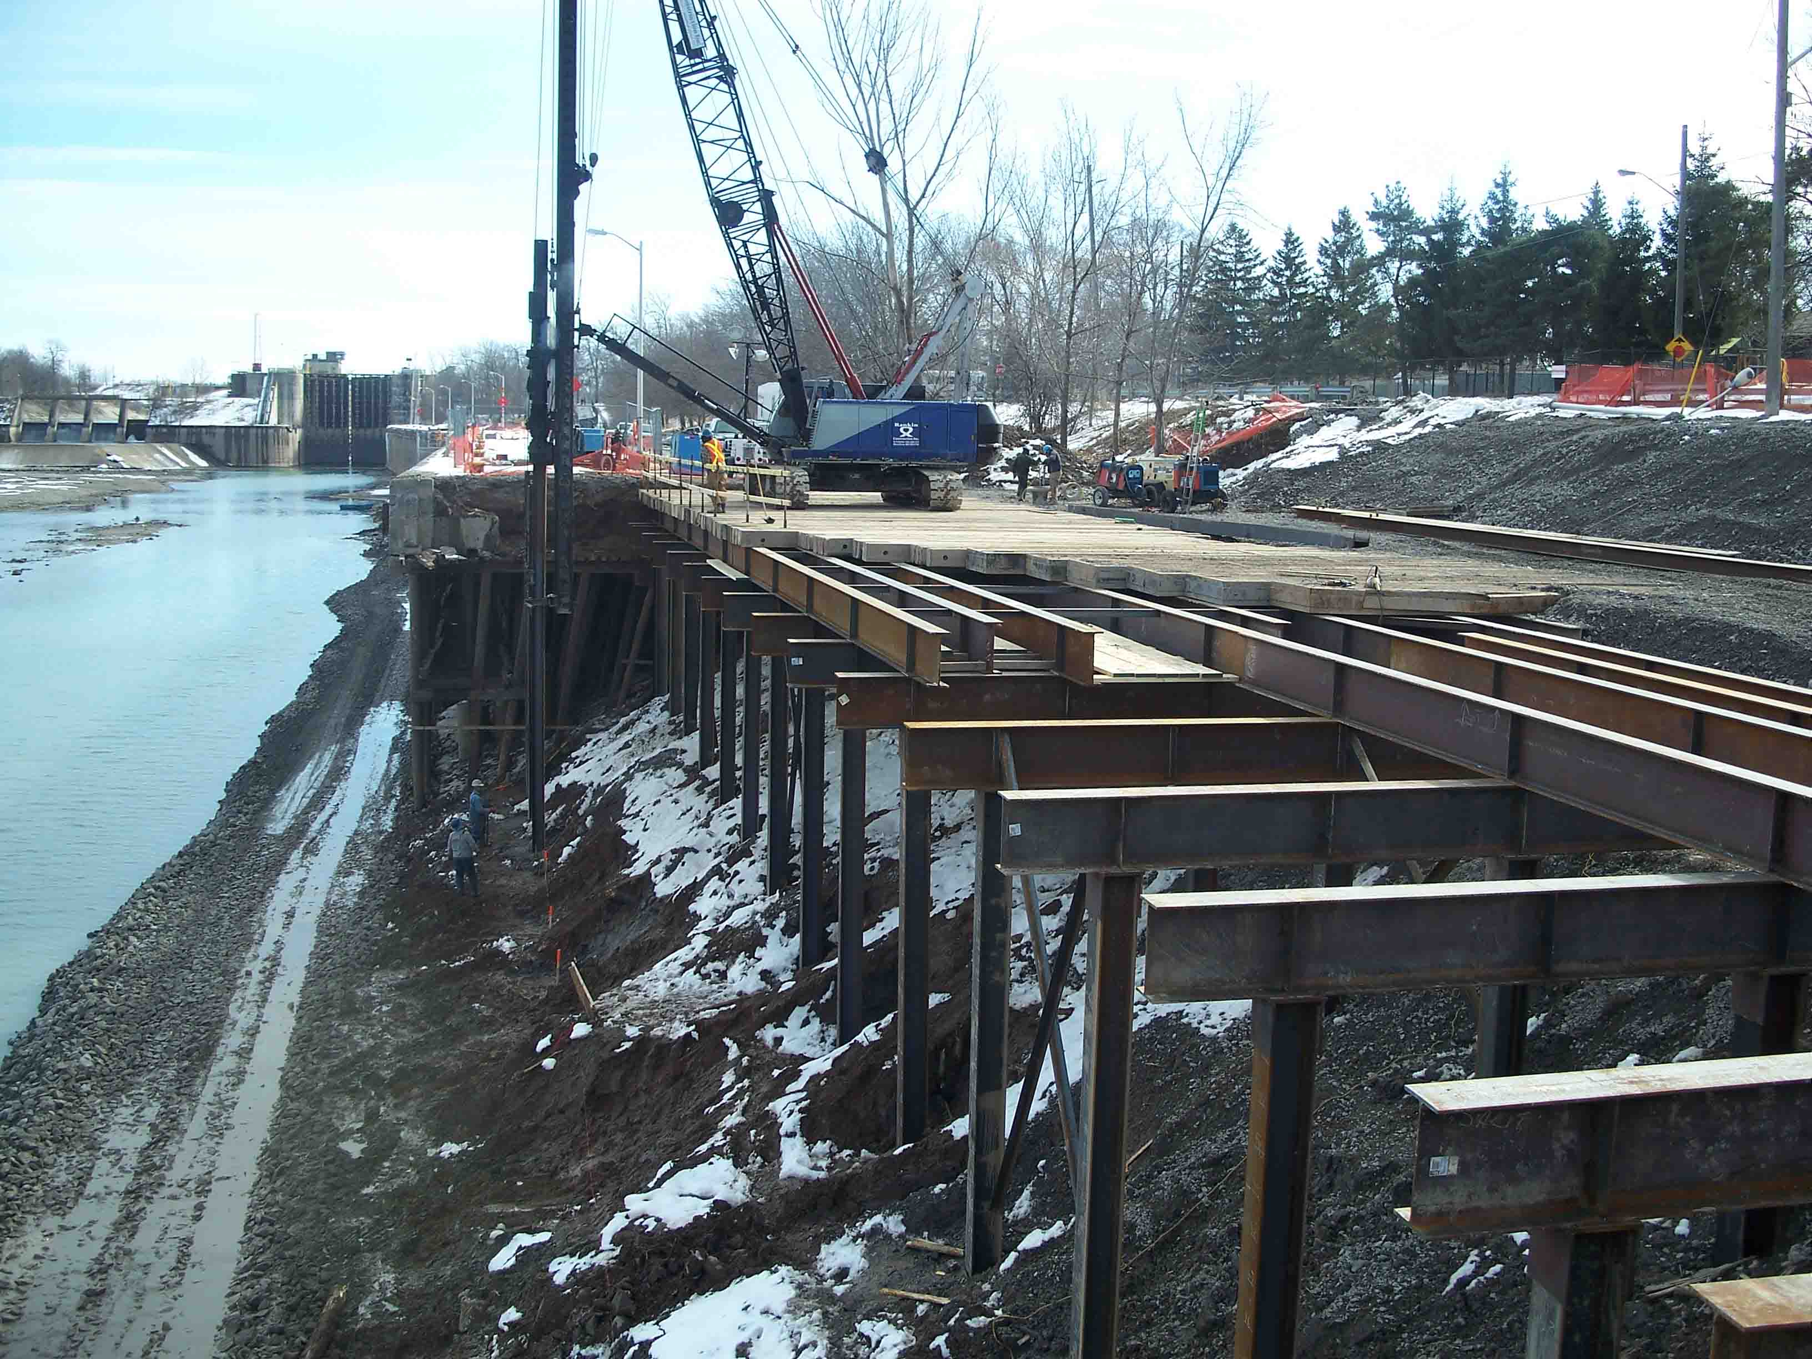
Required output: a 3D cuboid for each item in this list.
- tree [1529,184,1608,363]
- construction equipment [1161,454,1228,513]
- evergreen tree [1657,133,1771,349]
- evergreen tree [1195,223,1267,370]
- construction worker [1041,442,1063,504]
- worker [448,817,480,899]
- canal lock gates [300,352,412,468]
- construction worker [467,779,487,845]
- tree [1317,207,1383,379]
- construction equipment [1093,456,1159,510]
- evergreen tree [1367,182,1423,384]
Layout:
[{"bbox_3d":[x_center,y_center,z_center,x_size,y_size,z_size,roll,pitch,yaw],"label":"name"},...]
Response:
[{"bbox_3d":[30.898,-18.308,90.000,3.700,8.722,3.700,5,9,21],"label":"tree"},{"bbox_3d":[7.569,-5.158,50.800,1.250,1.454,1.300,-4,10,-34],"label":"construction equipment"},{"bbox_3d":[33.405,-17.318,80.000,4.600,9.714,4.600,5,9,25],"label":"evergreen tree"},{"bbox_3d":[20.160,-23.272,120.000,4.400,9.480,4.400,3,8,9],"label":"evergreen tree"},{"bbox_3d":[4.003,-5.640,53.200,0.500,1.670,0.500,1,8,-6],"label":"construction worker"},{"bbox_3d":[-9.491,3.827,41.500,0.600,1.713,0.420,3,8,8],"label":"worker"},{"bbox_3d":[-150.800,-70.604,525.000,26.000,26.500,5.500,0,8,-10],"label":"canal lock gates"},{"bbox_3d":[-10.721,3.401,48.500,0.450,1.734,0.500,1,8,-6],"label":"construction worker"},{"bbox_3d":[24.735,-21.257,108.000,3.600,9.780,3.600,3,8,13],"label":"tree"},{"bbox_3d":[5.972,-5.382,52.600,1.200,1.347,1.500,-5,10,-39],"label":"construction equipment"},{"bbox_3d":[26.245,-20.992,104.000,3.000,10.919,3.000,4,8,14],"label":"evergreen tree"}]

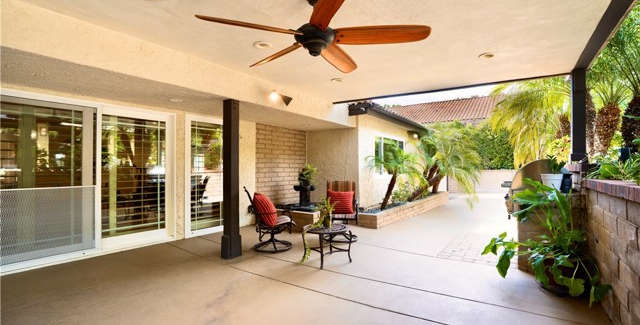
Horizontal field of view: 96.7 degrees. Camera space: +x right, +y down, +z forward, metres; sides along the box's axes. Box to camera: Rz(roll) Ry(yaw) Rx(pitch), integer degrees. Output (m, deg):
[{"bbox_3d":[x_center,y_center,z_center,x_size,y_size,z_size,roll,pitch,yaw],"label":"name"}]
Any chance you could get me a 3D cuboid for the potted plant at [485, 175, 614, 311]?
[{"bbox_3d":[2.200,0.660,2.920,1.000,1.100,0.950,-1,-1,36],"label":"potted plant"}]

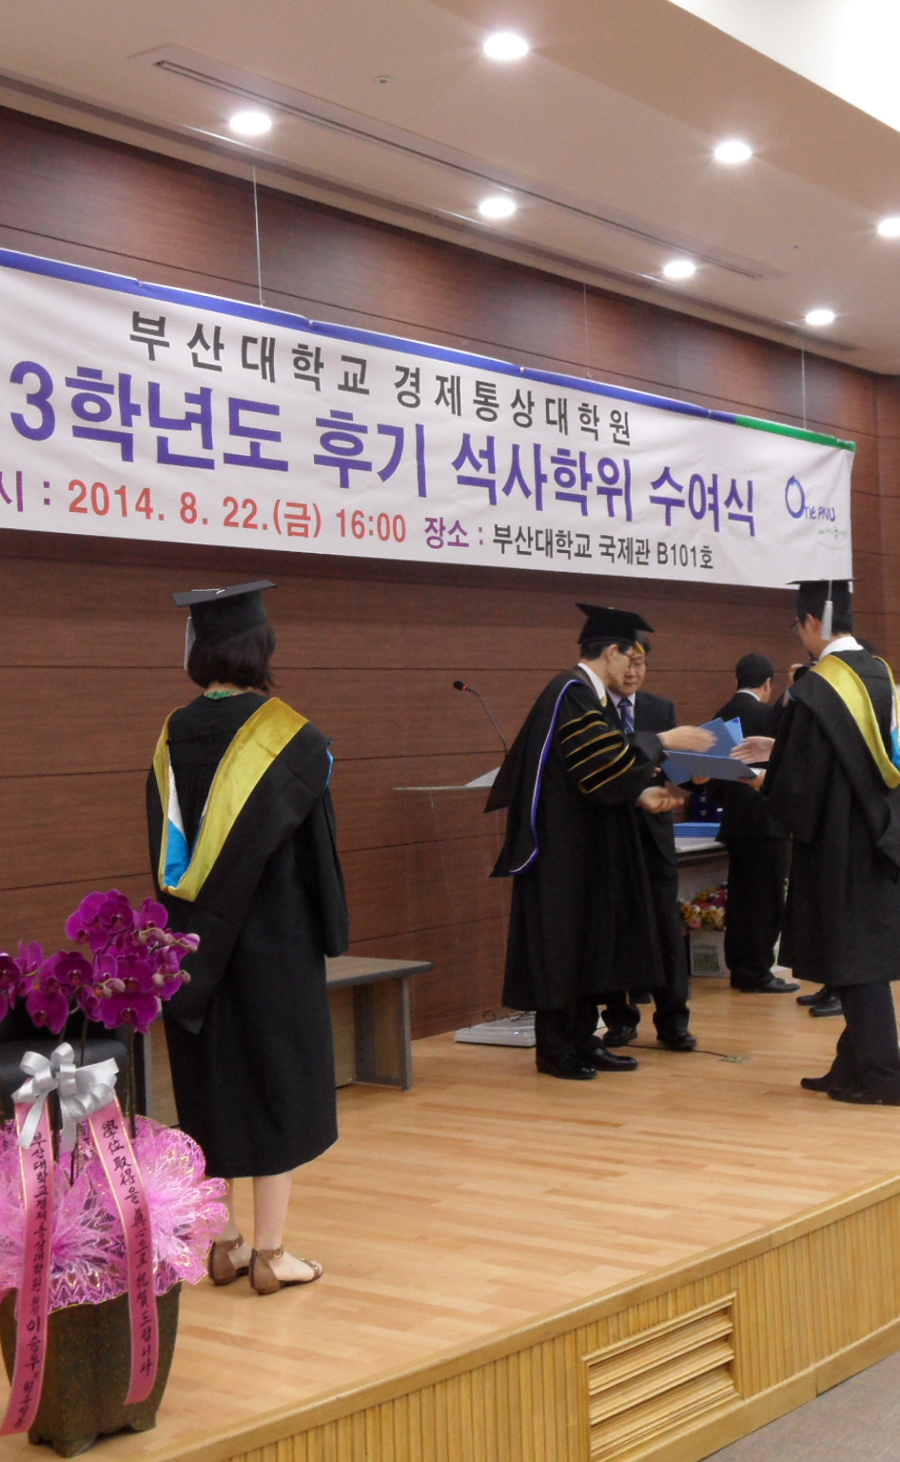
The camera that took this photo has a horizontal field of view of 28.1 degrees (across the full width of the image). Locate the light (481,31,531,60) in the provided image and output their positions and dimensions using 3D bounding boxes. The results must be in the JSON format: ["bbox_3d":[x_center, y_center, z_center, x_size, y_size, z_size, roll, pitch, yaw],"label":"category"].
[{"bbox_3d":[0.183,-2.189,5.770,0.155,0.040,0.155,-2,0,0],"label":"light"}]

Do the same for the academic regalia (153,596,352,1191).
[{"bbox_3d":[-0.494,0.364,4.352,0.530,1.410,0.420,-2,0,41],"label":"academic regalia"}]

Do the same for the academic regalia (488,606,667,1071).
[{"bbox_3d":[0.491,0.398,6.845,0.640,1.720,0.600,-2,0,15],"label":"academic regalia"}]

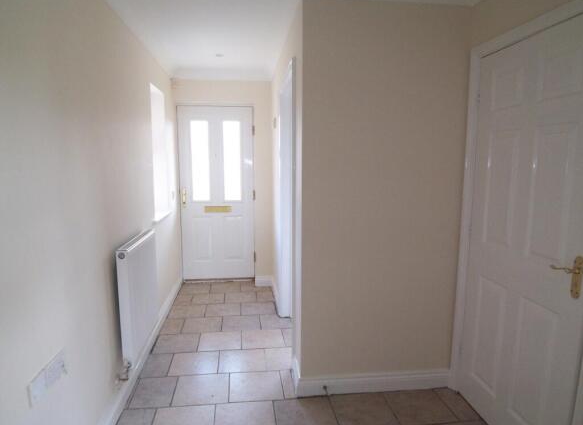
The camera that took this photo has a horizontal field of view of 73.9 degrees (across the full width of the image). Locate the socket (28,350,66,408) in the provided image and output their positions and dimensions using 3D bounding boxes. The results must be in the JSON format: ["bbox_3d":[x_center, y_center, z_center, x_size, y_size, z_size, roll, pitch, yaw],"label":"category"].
[{"bbox_3d":[-0.885,0.595,1.408,0.011,0.089,0.246,-1,7,-7],"label":"socket"}]

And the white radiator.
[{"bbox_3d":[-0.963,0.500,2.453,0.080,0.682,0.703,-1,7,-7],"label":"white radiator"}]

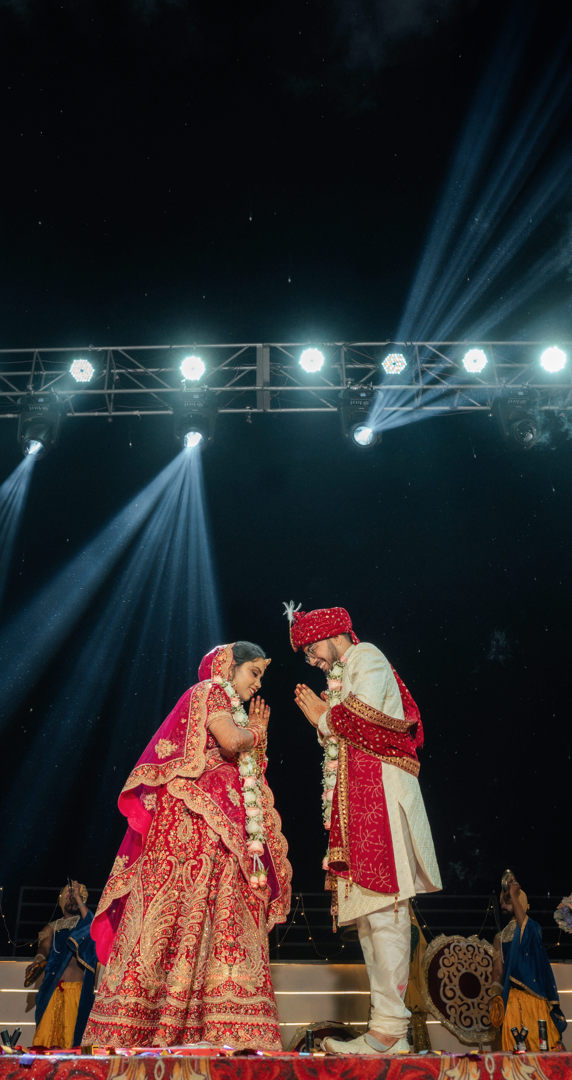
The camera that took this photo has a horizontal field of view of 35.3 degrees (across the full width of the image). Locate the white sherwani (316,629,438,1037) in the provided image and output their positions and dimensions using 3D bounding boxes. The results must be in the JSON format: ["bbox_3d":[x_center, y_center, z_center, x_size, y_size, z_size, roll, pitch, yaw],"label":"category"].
[{"bbox_3d":[0.360,1.091,3.525,0.460,1.530,0.500,3,-31,-5],"label":"white sherwani"}]

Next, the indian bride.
[{"bbox_3d":[-0.352,1.145,3.572,0.730,1.550,0.680,-8,-32,13],"label":"indian bride"}]

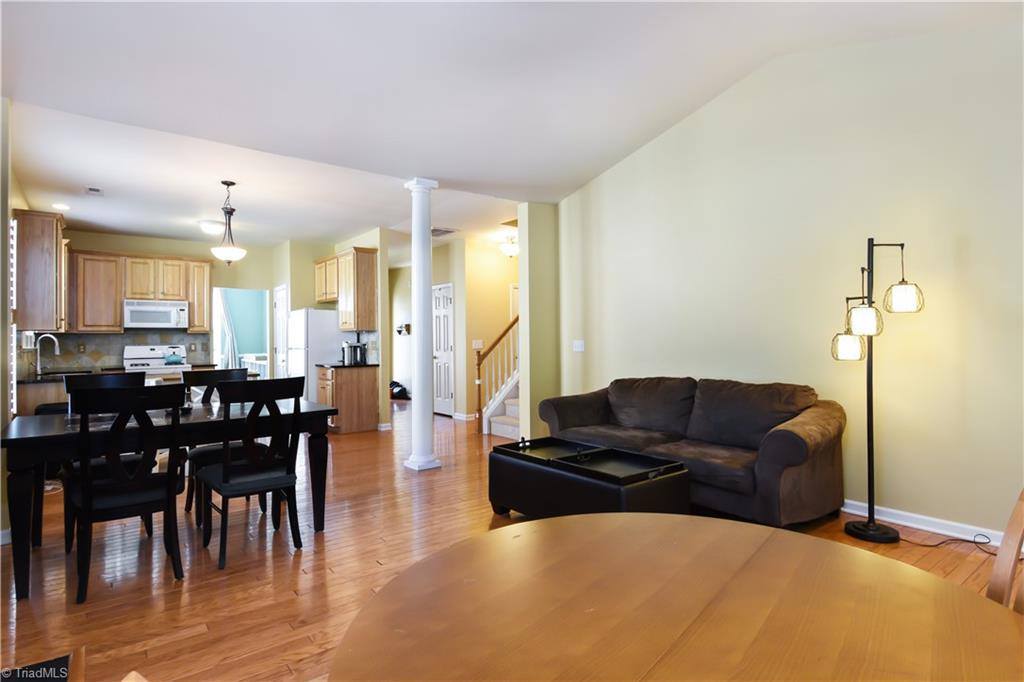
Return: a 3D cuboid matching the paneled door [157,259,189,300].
[{"bbox_3d":[-4.820,-0.873,7.276,0.361,0.555,0.030,-1,1,-38],"label":"paneled door"}]

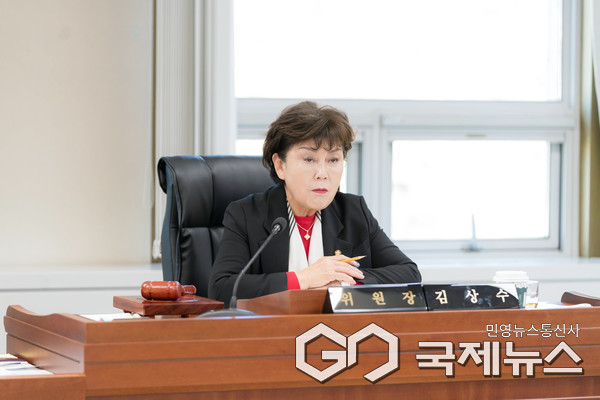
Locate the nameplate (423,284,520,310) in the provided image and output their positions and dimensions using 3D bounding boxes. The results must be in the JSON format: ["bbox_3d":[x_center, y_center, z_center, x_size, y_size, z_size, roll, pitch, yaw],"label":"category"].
[{"bbox_3d":[0.379,0.218,5.651,0.224,0.054,0.066,-1,3,-21],"label":"nameplate"}]

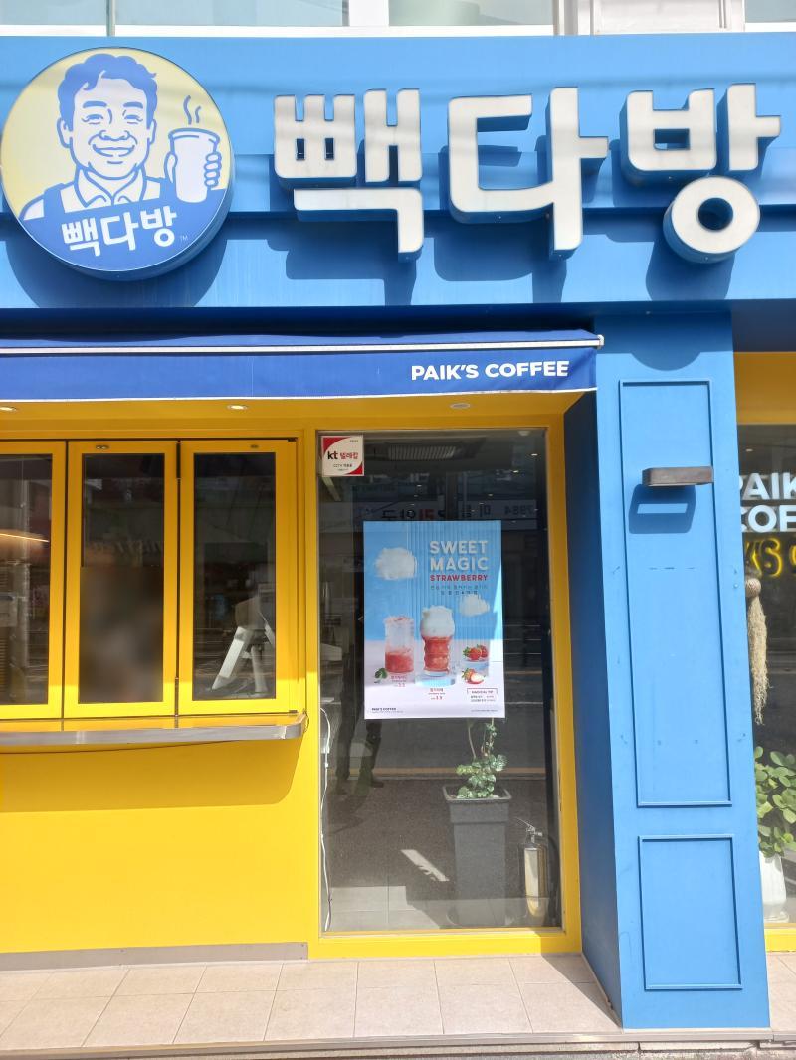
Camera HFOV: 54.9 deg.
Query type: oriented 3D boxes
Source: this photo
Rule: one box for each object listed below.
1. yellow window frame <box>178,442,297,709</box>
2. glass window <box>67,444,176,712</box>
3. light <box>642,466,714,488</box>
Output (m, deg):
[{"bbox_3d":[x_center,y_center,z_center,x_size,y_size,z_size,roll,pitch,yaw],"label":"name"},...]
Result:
[{"bbox_3d":[-0.669,0.190,3.237,0.497,1.155,0.060,-1,-4,-1],"label":"yellow window frame"},{"bbox_3d":[-1.159,0.198,3.226,0.470,1.158,0.060,-1,-4,-1],"label":"glass window"},{"bbox_3d":[0.968,-0.180,2.672,0.212,0.058,0.125,-1,-4,-1],"label":"light"}]

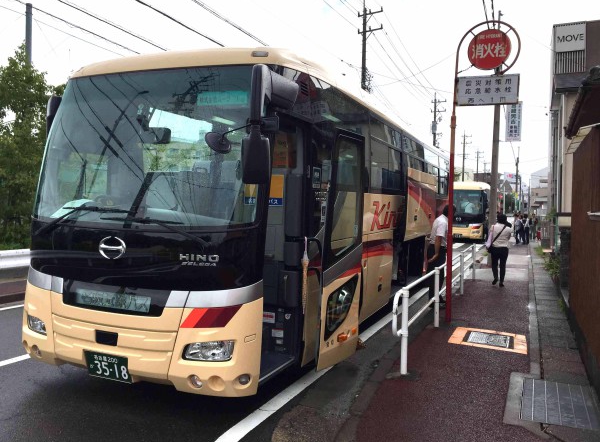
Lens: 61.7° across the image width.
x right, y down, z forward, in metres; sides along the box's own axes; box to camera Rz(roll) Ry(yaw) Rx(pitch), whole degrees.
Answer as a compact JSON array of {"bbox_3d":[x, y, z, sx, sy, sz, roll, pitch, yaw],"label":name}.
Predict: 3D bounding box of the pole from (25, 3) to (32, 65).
[{"bbox_3d":[-9.200,-3.190,17.000,0.200,8.400,0.200,1,1,0],"label":"pole"}]

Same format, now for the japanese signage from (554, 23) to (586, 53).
[{"bbox_3d":[8.077,-5.475,15.000,0.770,0.820,0.080,2,1,24],"label":"japanese signage"}]

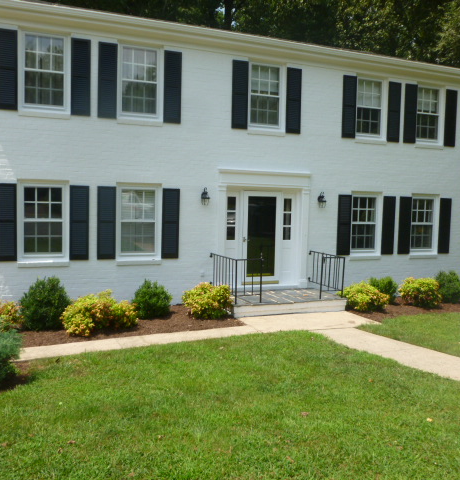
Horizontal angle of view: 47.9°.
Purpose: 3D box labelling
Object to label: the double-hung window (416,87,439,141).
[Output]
[{"bbox_3d":[4.935,-3.143,12.878,0.780,1.340,0.100,0,4,-22],"label":"double-hung window"}]

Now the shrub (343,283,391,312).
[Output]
[{"bbox_3d":[2.917,1.191,11.103,0.959,0.583,0.846,0,4,-22],"label":"shrub"}]

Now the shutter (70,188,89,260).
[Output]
[{"bbox_3d":[-2.862,-0.319,9.871,0.357,1.410,0.040,0,4,-22],"label":"shutter"}]

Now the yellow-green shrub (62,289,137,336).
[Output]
[{"bbox_3d":[-2.117,1.118,8.216,1.220,0.606,0.950,0,4,-22],"label":"yellow-green shrub"}]

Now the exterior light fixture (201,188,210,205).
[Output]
[{"bbox_3d":[-0.519,-0.902,10.671,0.165,0.348,0.207,0,4,-22],"label":"exterior light fixture"}]

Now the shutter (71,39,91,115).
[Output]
[{"bbox_3d":[-2.799,-3.041,9.732,0.355,1.418,0.040,0,4,-22],"label":"shutter"}]

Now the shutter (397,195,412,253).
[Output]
[{"bbox_3d":[4.313,-0.344,12.785,0.355,1.413,0.040,0,4,-22],"label":"shutter"}]

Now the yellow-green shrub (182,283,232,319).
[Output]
[{"bbox_3d":[-0.448,1.137,10.048,1.012,0.656,0.937,1,4,0],"label":"yellow-green shrub"}]

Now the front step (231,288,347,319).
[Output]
[{"bbox_3d":[0.982,1.313,10.863,2.511,0.244,1.434,0,4,-22],"label":"front step"}]

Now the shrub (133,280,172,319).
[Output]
[{"bbox_3d":[-1.381,1.052,9.254,0.720,0.660,0.700,0,4,-22],"label":"shrub"}]

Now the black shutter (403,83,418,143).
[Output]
[{"bbox_3d":[4.401,-3.066,12.632,0.355,1.418,0.040,0,4,-22],"label":"black shutter"}]

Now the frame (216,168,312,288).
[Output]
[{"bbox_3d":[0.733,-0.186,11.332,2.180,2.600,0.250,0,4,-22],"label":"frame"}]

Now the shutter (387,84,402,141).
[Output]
[{"bbox_3d":[3.947,-3.064,12.449,0.355,1.418,0.040,0,4,-22],"label":"shutter"}]

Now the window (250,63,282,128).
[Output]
[{"bbox_3d":[0.772,-3.126,11.202,0.780,1.340,0.100,0,4,-22],"label":"window"}]

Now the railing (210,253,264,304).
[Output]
[{"bbox_3d":[0.110,0.743,10.424,0.552,0.834,1.367,0,4,-22],"label":"railing"}]

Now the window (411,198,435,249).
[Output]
[{"bbox_3d":[4.903,-0.409,13.143,0.825,1.377,0.112,0,4,-22],"label":"window"}]

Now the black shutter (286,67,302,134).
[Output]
[{"bbox_3d":[1.413,-3.062,11.448,0.356,1.414,0.040,0,4,-22],"label":"black shutter"}]

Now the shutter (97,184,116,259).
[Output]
[{"bbox_3d":[-2.401,-0.330,10.046,0.356,1.404,0.045,0,4,-22],"label":"shutter"}]

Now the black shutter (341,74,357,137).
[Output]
[{"bbox_3d":[2.759,-3.066,11.987,0.356,1.414,0.040,0,4,-22],"label":"black shutter"}]

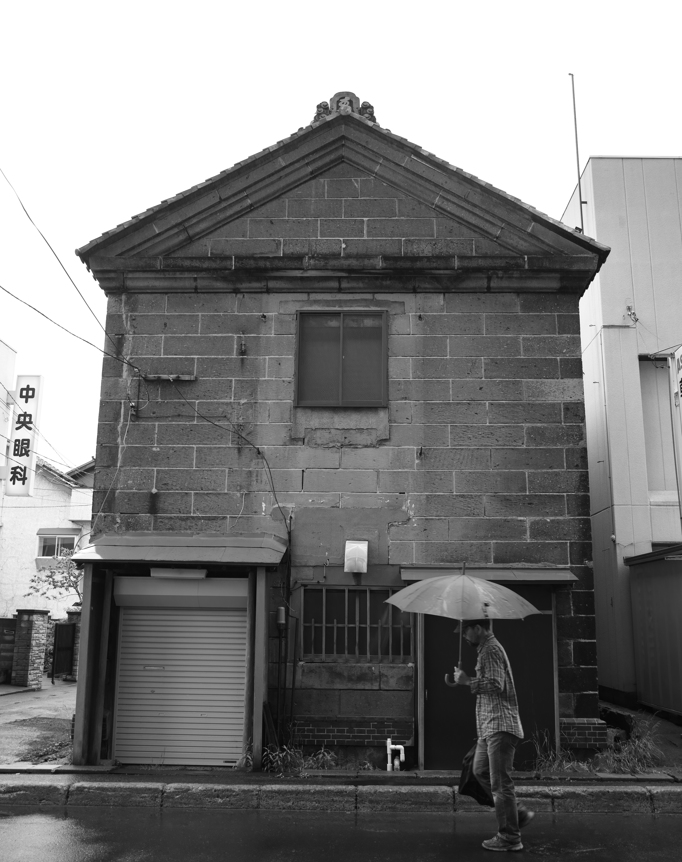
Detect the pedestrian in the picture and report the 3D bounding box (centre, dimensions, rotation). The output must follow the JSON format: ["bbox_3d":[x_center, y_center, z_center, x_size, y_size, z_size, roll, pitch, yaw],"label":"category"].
[{"bbox_3d":[1.146,2.250,6.017,0.620,1.713,0.540,0,-10,2],"label":"pedestrian"}]

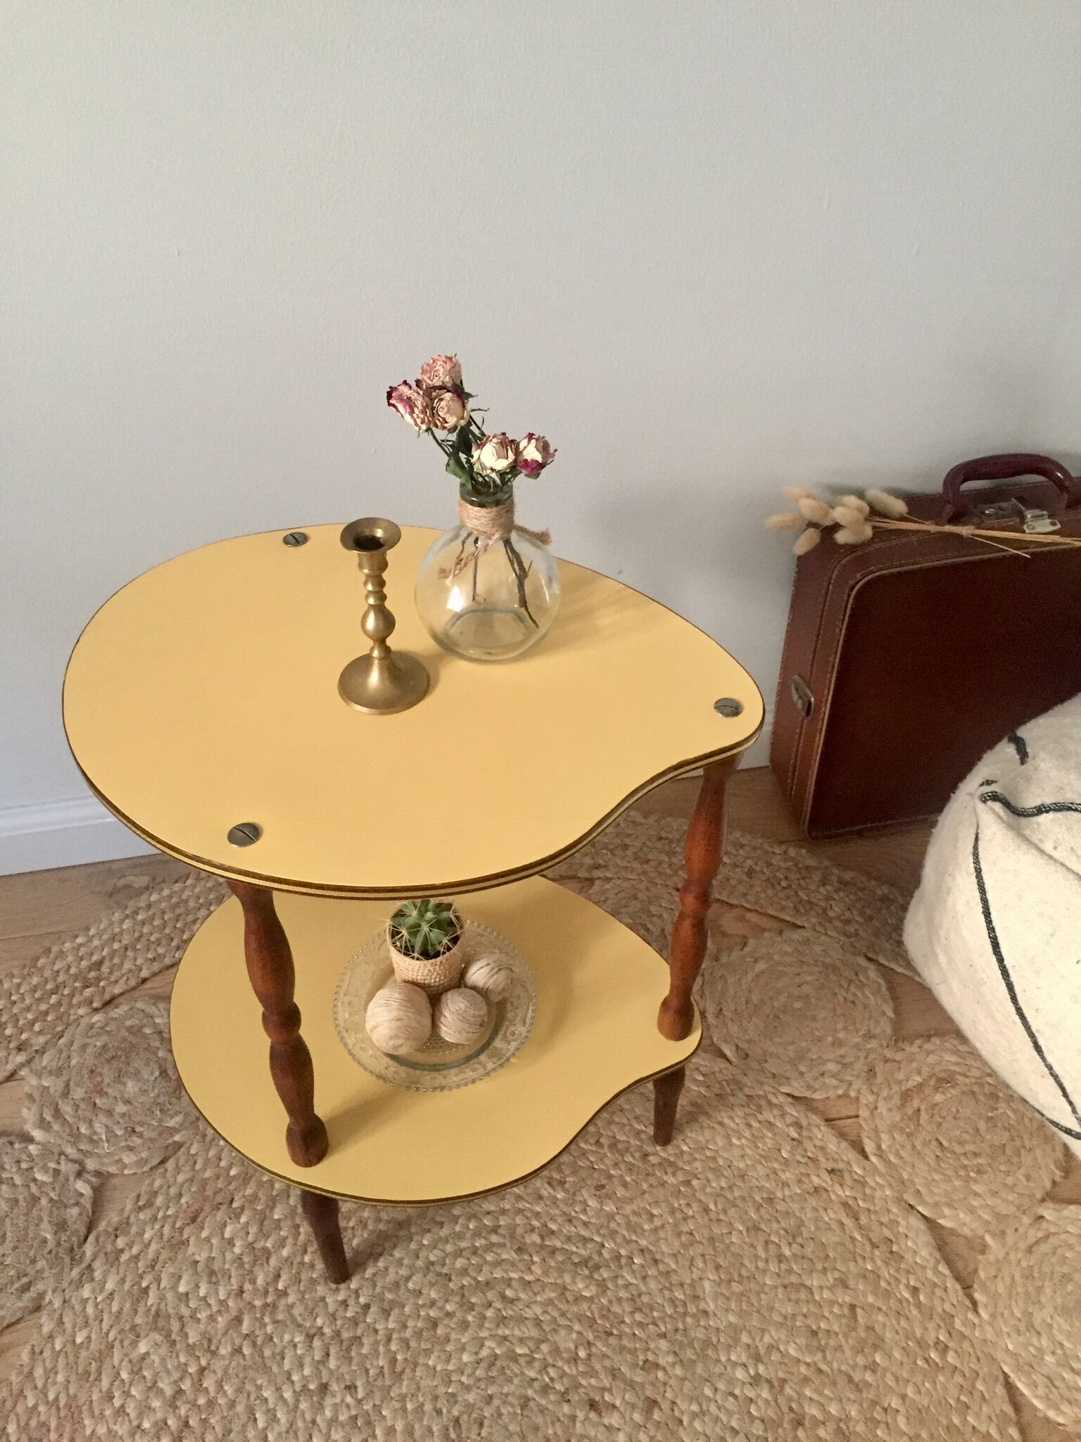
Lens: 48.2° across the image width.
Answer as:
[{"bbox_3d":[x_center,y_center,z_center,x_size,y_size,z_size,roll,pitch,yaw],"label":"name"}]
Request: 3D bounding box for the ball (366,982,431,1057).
[{"bbox_3d":[-0.115,0.240,0.976,0.056,0.056,0.056,1,41,-1],"label":"ball"}]

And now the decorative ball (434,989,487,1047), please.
[{"bbox_3d":[-0.065,0.241,0.983,0.045,0.045,0.045,1,41,-1],"label":"decorative ball"}]

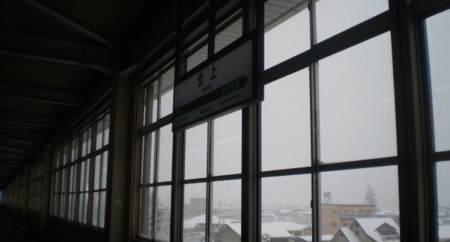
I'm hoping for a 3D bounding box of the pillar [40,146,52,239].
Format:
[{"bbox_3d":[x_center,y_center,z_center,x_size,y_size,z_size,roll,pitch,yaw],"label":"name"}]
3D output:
[{"bbox_3d":[-7.141,2.817,18.696,0.310,3.670,0.340,6,-11,-26],"label":"pillar"}]

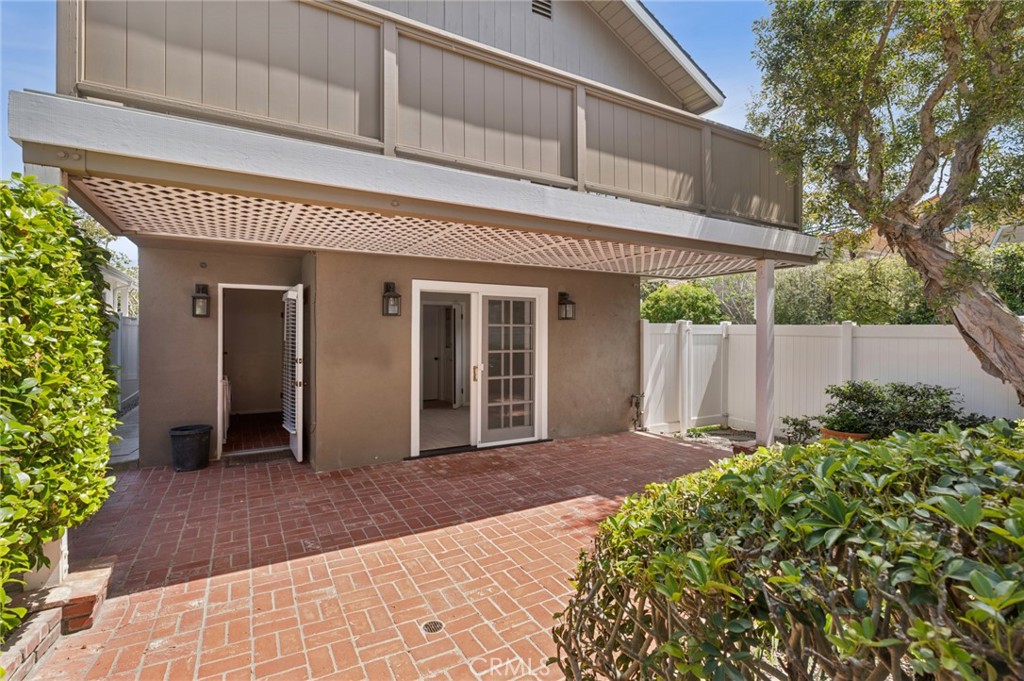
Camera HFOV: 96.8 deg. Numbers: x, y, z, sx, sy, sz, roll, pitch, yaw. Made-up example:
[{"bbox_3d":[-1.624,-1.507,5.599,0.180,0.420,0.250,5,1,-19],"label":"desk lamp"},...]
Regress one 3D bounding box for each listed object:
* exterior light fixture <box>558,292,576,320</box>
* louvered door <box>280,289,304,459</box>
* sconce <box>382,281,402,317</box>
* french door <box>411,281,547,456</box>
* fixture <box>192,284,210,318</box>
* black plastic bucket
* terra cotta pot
[{"bbox_3d":[0.761,-0.483,6.362,0.175,0.405,0.205,0,0,-27],"label":"exterior light fixture"},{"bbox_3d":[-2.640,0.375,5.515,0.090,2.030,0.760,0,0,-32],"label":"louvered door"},{"bbox_3d":[-1.386,-0.481,5.249,0.175,0.405,0.205,0,0,-27],"label":"sconce"},{"bbox_3d":[-0.370,0.335,5.930,1.930,2.130,0.120,0,0,-27],"label":"french door"},{"bbox_3d":[-3.648,-0.465,5.337,0.175,0.405,0.205,0,0,-27],"label":"fixture"},{"bbox_3d":[-3.600,1.210,5.110,0.405,0.450,0.405,0,0,-27],"label":"black plastic bucket"},{"bbox_3d":[3.860,1.225,5.200,0.550,0.420,0.550,0,0,0],"label":"terra cotta pot"}]

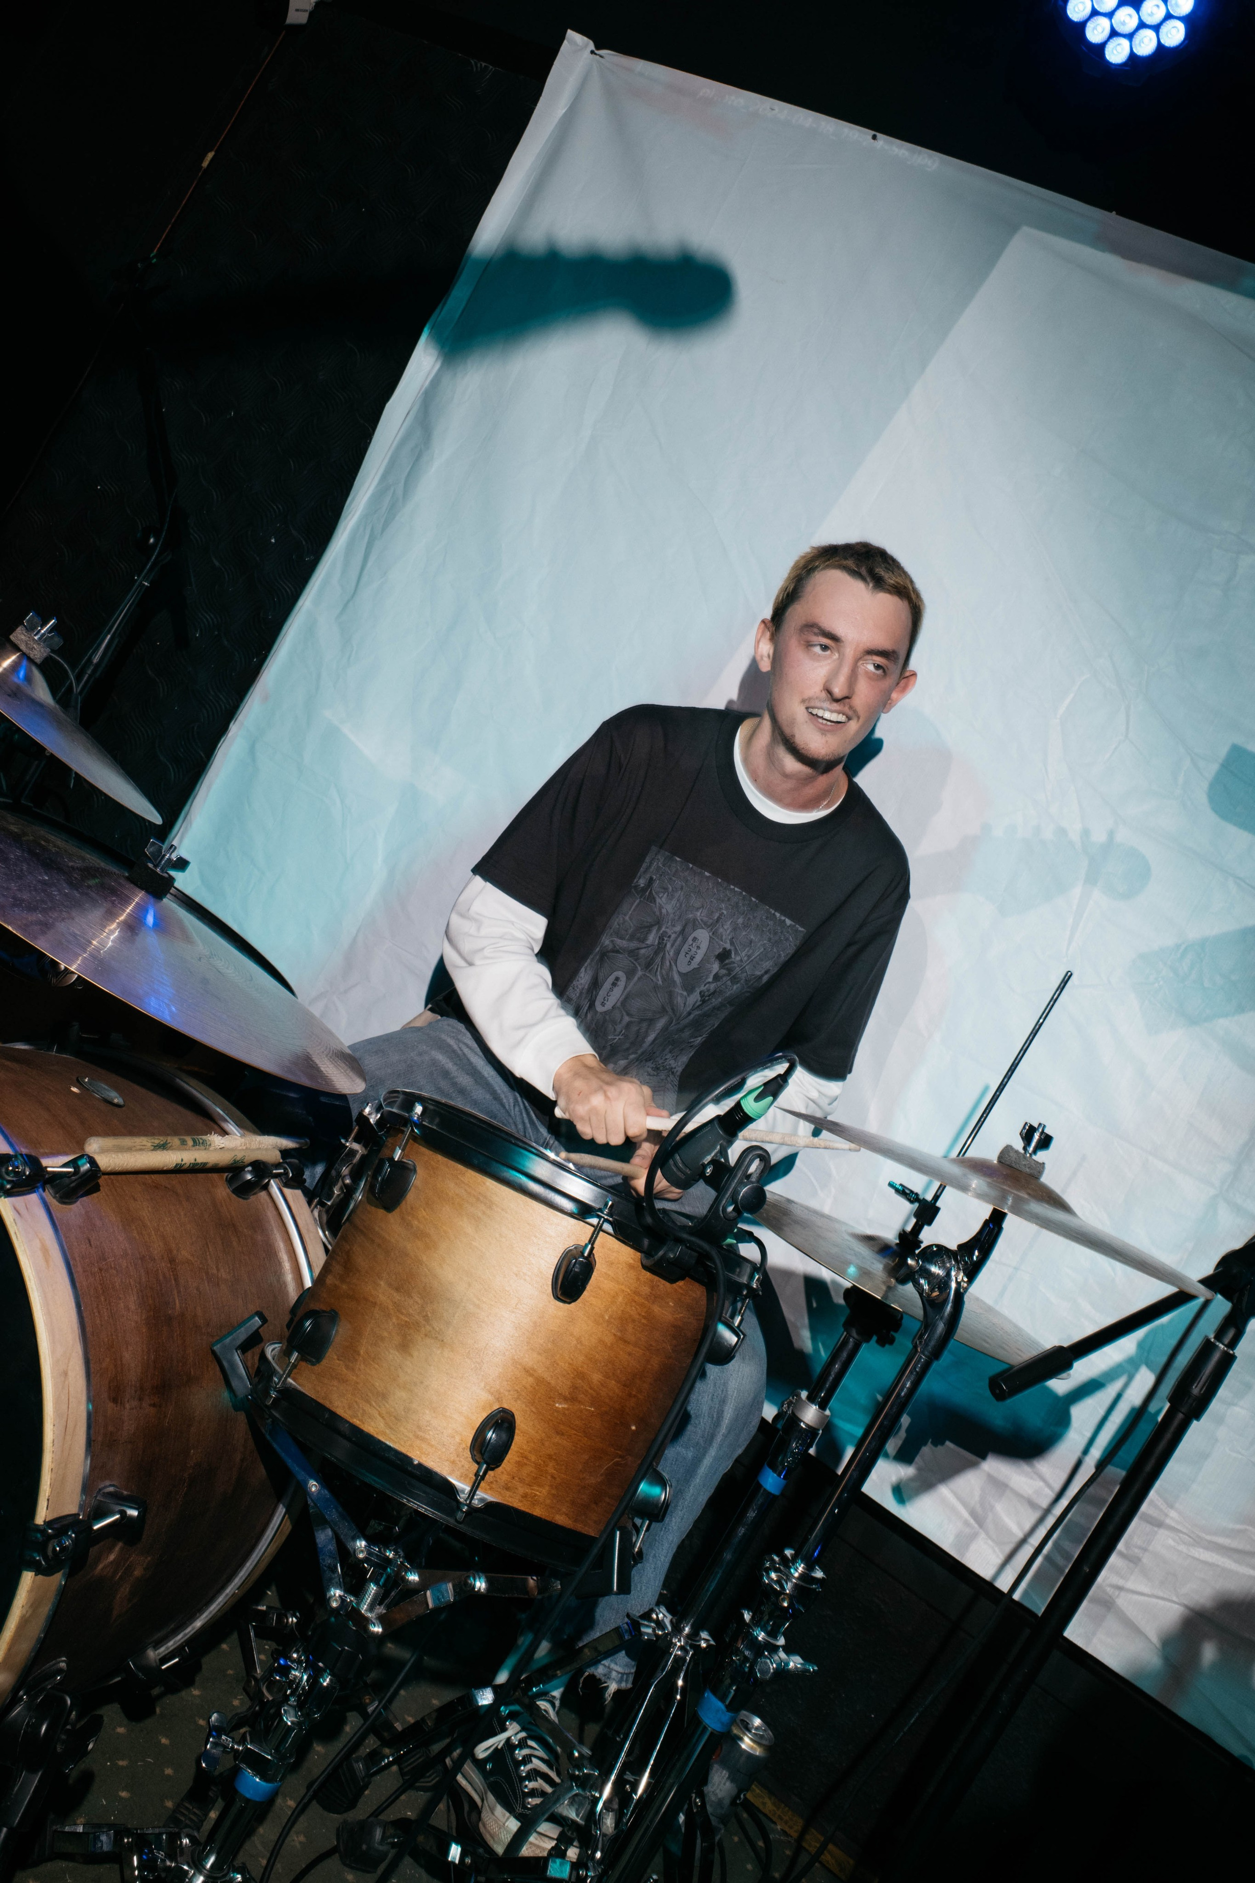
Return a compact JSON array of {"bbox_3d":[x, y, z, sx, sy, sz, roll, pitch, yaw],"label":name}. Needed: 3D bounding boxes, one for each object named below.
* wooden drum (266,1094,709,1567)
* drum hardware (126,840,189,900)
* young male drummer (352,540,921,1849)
[{"bbox_3d":[-0.103,0.314,1.215,0.338,0.262,0.338,28,-12,0],"label":"wooden drum"},{"bbox_3d":[-0.405,-0.062,1.260,0.040,0.041,0.037,34,0,0],"label":"drum hardware"},{"bbox_3d":[-0.041,0.190,1.640,0.580,1.360,0.660,30,0,-9],"label":"young male drummer"}]

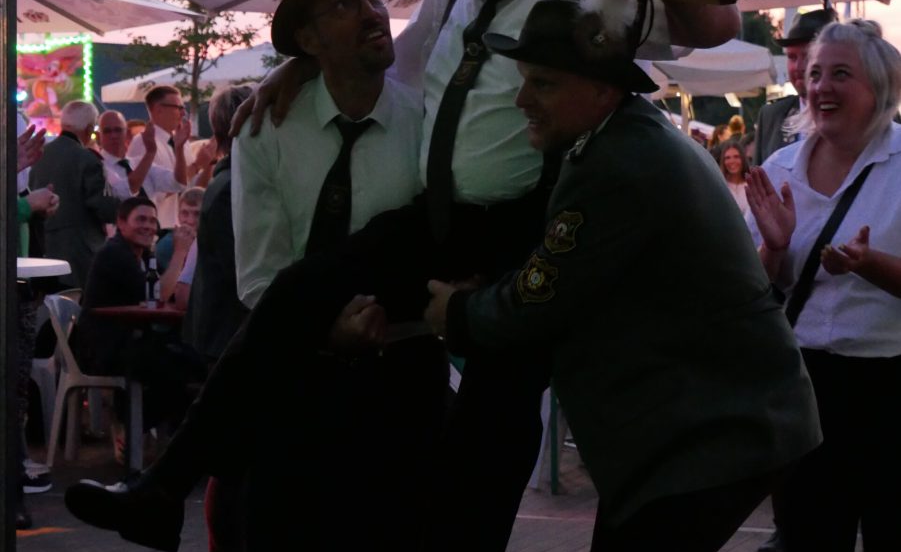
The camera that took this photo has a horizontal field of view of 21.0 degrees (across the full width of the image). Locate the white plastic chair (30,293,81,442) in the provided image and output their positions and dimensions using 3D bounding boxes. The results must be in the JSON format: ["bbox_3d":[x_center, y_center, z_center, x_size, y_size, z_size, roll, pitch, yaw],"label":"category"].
[{"bbox_3d":[-2.030,0.461,12.500,0.460,0.820,0.520,0,2,18],"label":"white plastic chair"}]

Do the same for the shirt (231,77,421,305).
[{"bbox_3d":[-0.202,-0.142,4.760,0.500,0.550,0.330,5,2,-3],"label":"shirt"}]

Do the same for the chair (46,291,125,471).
[{"bbox_3d":[-1.610,0.488,11.700,0.520,0.820,0.460,0,2,21],"label":"chair"}]

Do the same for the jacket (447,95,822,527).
[{"bbox_3d":[0.318,0.083,4.620,0.600,0.760,0.560,-16,2,-6],"label":"jacket"}]

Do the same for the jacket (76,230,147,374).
[{"bbox_3d":[-1.586,0.133,11.700,0.370,0.670,0.460,10,5,30],"label":"jacket"}]

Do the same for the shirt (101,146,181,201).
[{"bbox_3d":[-1.665,-0.396,12.400,0.500,0.560,0.330,-2,2,-29],"label":"shirt"}]

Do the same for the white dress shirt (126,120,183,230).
[{"bbox_3d":[-1.526,-0.516,12.600,0.330,0.570,0.460,0,2,22],"label":"white dress shirt"}]

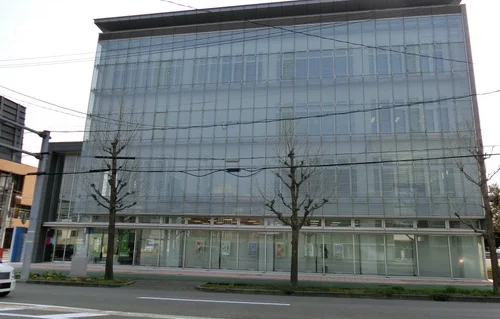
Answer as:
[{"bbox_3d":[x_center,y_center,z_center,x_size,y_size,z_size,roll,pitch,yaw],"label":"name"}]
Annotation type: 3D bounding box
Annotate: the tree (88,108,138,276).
[{"bbox_3d":[-7.060,1.518,18.908,2.500,9.100,2.400,-1,-12,10],"label":"tree"}]

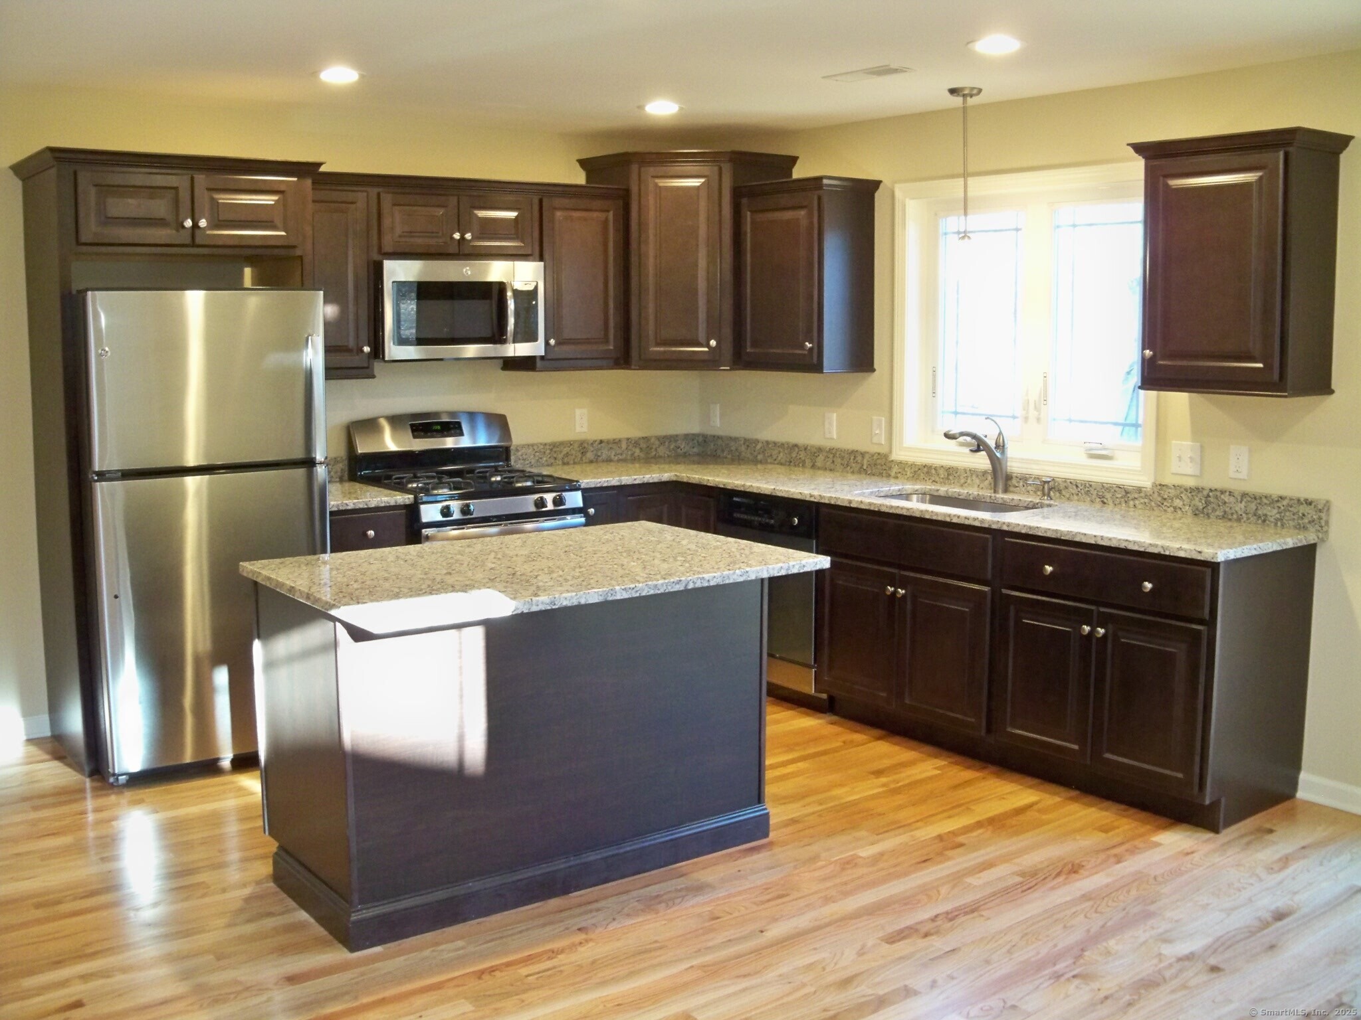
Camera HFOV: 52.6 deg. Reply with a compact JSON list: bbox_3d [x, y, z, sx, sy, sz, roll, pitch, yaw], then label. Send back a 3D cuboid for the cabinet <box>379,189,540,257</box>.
[{"bbox_3d":[-1.019,-1.203,5.879,0.760,0.300,0.330,-7,10,-37],"label":"cabinet"}]

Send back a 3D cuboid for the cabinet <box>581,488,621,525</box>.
[{"bbox_3d":[-0.525,0.301,6.286,0.225,0.875,0.615,-7,10,-37],"label":"cabinet"}]

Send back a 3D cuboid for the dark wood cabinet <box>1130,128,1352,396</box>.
[{"bbox_3d":[1.790,-0.776,4.402,0.350,0.807,0.595,-6,10,-37],"label":"dark wood cabinet"}]

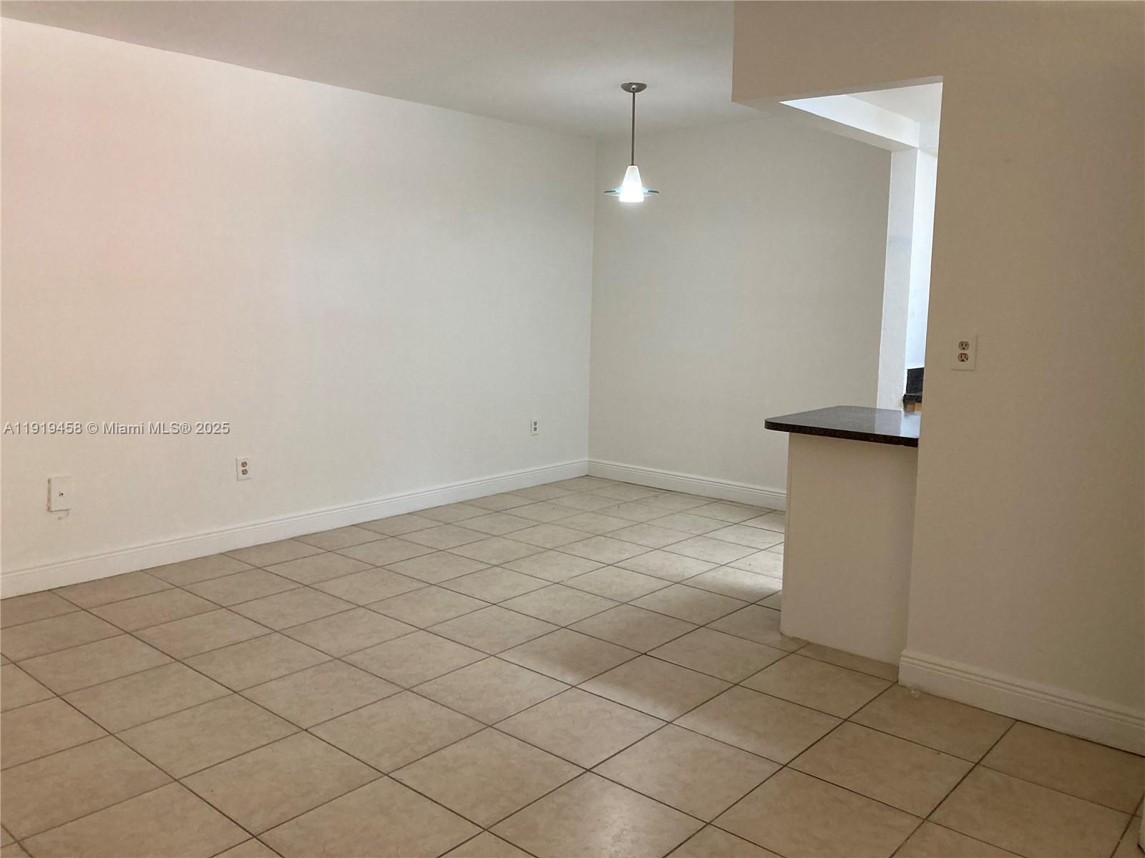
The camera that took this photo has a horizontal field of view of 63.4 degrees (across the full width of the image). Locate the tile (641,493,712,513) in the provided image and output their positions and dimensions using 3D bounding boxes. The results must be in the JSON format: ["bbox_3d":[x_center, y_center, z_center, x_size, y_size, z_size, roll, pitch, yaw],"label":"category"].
[{"bbox_3d":[0.664,0.491,6.142,0.400,0.012,0.400,8,11,40],"label":"tile"}]

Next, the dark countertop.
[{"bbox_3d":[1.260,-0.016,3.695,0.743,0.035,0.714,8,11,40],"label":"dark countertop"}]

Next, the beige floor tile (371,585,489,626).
[{"bbox_3d":[-0.627,0.775,4.026,0.400,0.012,0.400,8,11,40],"label":"beige floor tile"}]

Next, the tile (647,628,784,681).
[{"bbox_3d":[0.562,0.867,3.559,0.400,0.012,0.400,8,11,40],"label":"tile"}]

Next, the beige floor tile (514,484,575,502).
[{"bbox_3d":[-0.211,0.444,6.350,0.380,0.010,0.404,8,11,40],"label":"beige floor tile"}]

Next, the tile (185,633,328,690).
[{"bbox_3d":[-1.165,0.859,3.433,0.400,0.012,0.400,8,11,40],"label":"tile"}]

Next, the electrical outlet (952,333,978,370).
[{"bbox_3d":[1.273,-0.251,3.016,0.073,0.117,0.010,8,11,40],"label":"electrical outlet"}]

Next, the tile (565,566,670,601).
[{"bbox_3d":[0.212,0.738,4.388,0.400,0.010,0.400,8,11,40],"label":"tile"}]

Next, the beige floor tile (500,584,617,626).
[{"bbox_3d":[-0.054,0.777,4.067,0.400,0.012,0.400,8,11,40],"label":"beige floor tile"}]

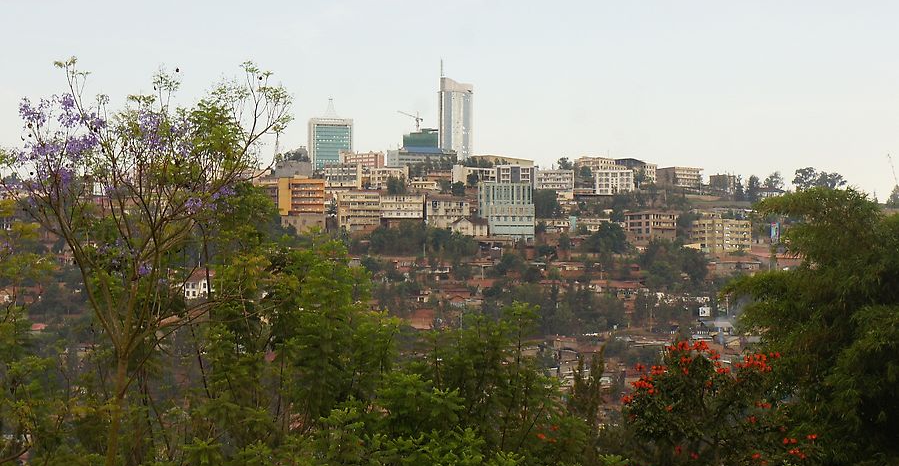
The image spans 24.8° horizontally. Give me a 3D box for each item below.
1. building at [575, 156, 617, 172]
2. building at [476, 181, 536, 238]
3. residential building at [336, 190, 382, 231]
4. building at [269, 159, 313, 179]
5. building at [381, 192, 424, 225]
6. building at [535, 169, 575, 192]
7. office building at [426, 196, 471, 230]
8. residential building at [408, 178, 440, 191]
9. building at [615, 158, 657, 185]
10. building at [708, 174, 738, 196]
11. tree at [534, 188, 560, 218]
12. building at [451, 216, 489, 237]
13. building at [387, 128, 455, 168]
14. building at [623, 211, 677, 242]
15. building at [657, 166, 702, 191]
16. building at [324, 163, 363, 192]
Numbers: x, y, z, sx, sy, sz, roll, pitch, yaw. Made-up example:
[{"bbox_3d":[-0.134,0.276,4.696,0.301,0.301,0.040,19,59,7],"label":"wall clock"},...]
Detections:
[{"bbox_3d":[85.410,-38.580,1197.000,22.000,12.000,14.000,0,0,-20],"label":"building"},{"bbox_3d":[25.880,-10.220,929.000,25.000,25.200,18.000,0,0,0],"label":"building"},{"bbox_3d":[-41.870,-9.890,941.500,19.700,19.200,13.000,0,0,0],"label":"residential building"},{"bbox_3d":[-77.260,-30.270,1007.000,20.000,12.000,14.000,0,-3,-5],"label":"building"},{"bbox_3d":[-21.380,-10.690,931.000,19.300,15.400,12.000,0,0,4],"label":"building"},{"bbox_3d":[57.780,-28.890,1126.000,21.000,13.100,12.000,0,0,-5],"label":"building"},{"bbox_3d":[-0.460,-9.720,947.000,19.500,15.500,12.000,0,-3,-3],"label":"office building"},{"bbox_3d":[-12.710,-24.650,1040.000,16.000,6.000,9.500,0,-2,-3],"label":"residential building"},{"bbox_3d":[101.170,-33.360,1110.000,20.000,14.000,14.000,-2,-4,37],"label":"building"},{"bbox_3d":[204.880,-35.520,1530.000,17.000,15.500,14.000,-1,-2,30],"label":"building"},{"bbox_3d":[44.540,-13.410,930.000,12.000,13.800,11.500,0,-2,0],"label":"tree"},{"bbox_3d":[7.820,-2.540,800.000,10.000,7.800,10.500,-1,-2,33],"label":"building"},{"bbox_3d":[-21.620,-65.250,1580.000,48.000,30.000,27.000,1,-2,-20],"label":"building"},{"bbox_3d":[92.830,-3.000,945.000,17.000,14.800,18.500,-2,-3,40],"label":"building"},{"bbox_3d":[141.400,-33.510,1258.000,24.000,14.700,16.000,0,0,-42],"label":"building"},{"bbox_3d":[-56.790,-29.460,1086.000,19.000,15.800,12.000,0,0,9],"label":"building"}]

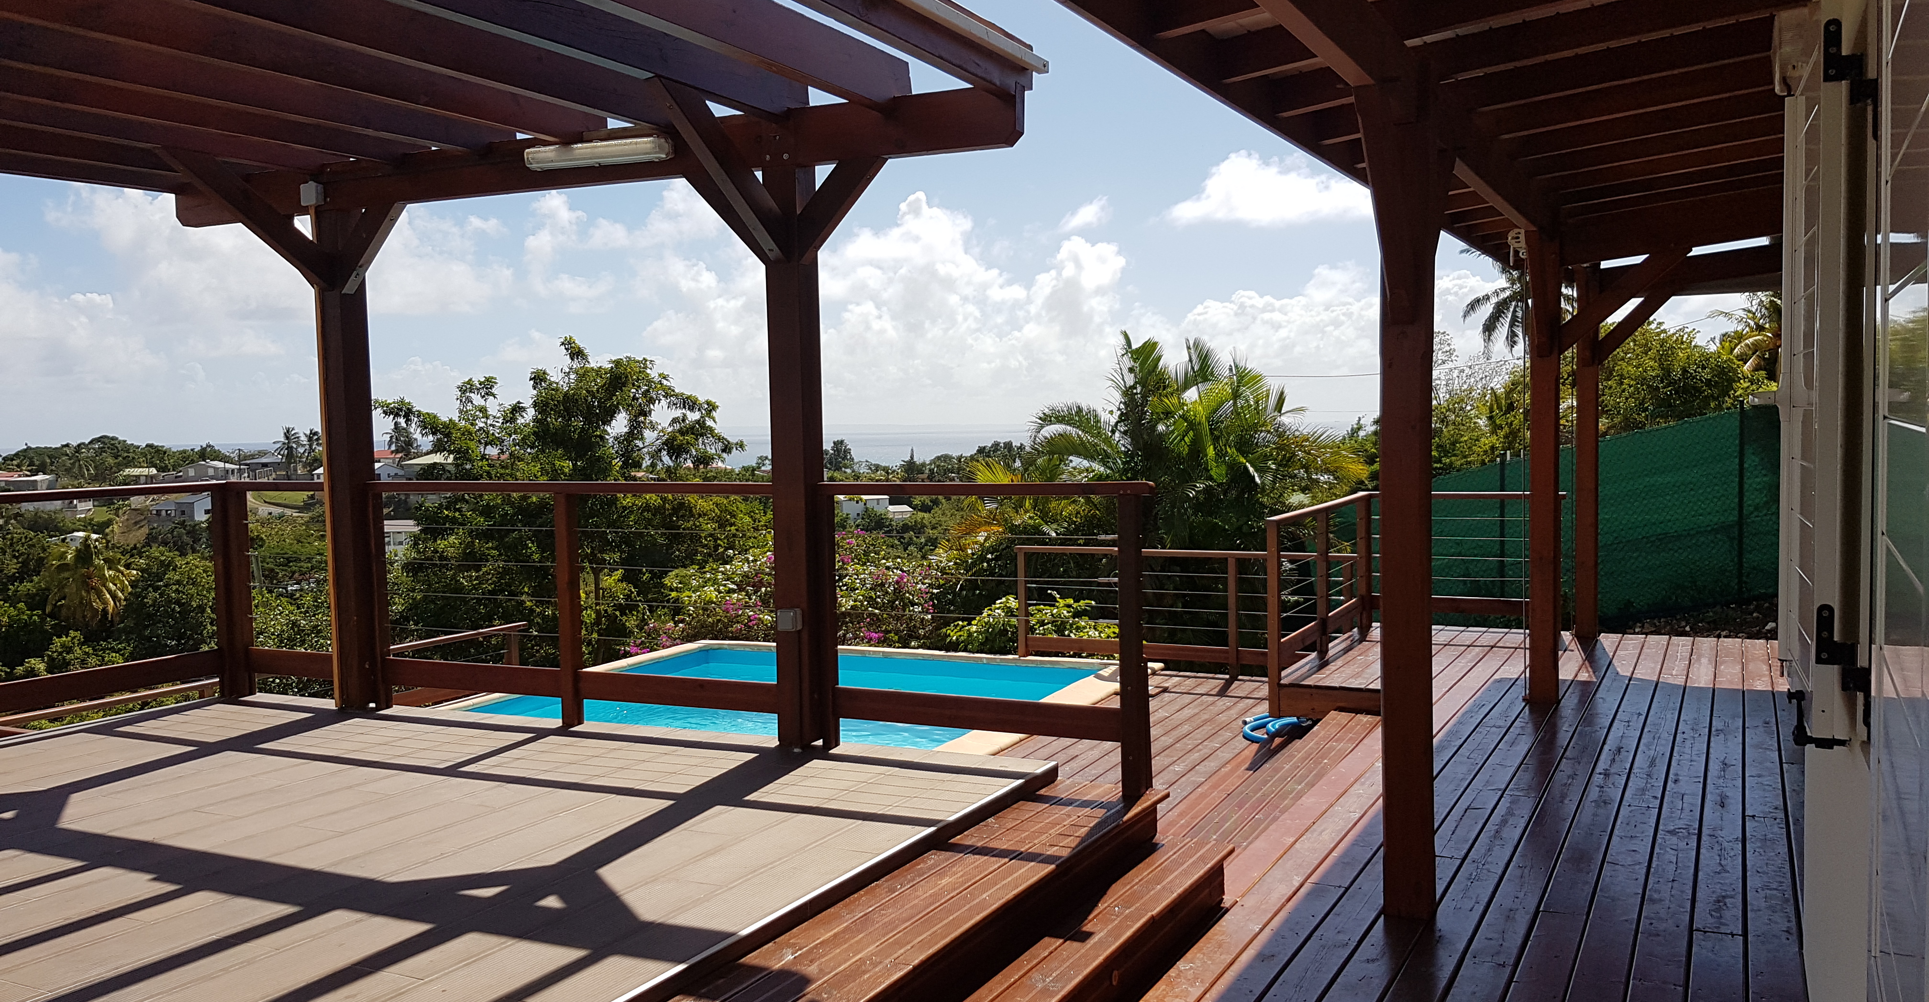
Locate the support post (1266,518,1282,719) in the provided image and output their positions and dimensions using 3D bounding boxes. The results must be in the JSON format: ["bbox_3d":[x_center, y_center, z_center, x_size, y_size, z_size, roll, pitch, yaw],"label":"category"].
[{"bbox_3d":[1.854,0.700,8.634,0.066,1.196,0.066,0,4,28],"label":"support post"}]

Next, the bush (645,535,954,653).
[{"bbox_3d":[-1.580,1.004,14.341,2.939,1.401,1.800,-2,3,-6],"label":"bush"}]

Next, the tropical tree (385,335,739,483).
[{"bbox_3d":[-4.808,0.299,17.635,4.254,4.594,4.000,-2,3,-15],"label":"tropical tree"}]

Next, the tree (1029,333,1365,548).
[{"bbox_3d":[2.382,0.248,14.613,3.209,3.867,3.000,-1,3,9],"label":"tree"}]

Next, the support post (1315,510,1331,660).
[{"bbox_3d":[2.334,0.550,9.419,0.066,0.955,0.066,0,4,28],"label":"support post"}]

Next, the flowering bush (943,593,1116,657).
[{"bbox_3d":[0.647,1.221,13.323,1.564,0.769,1.100,-1,3,3],"label":"flowering bush"}]

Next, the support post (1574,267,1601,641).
[{"bbox_3d":[4.262,-0.322,9.892,0.140,2.537,0.140,0,4,28],"label":"support post"}]

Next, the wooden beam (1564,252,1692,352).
[{"bbox_3d":[3.403,-1.062,7.576,0.778,0.124,0.080,-43,-16,24],"label":"wooden beam"}]

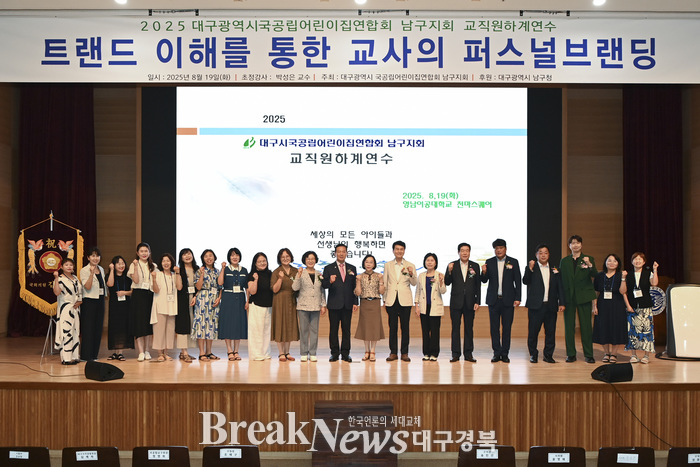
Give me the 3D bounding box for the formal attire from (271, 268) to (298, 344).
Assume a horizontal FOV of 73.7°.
[{"bbox_3d":[-0.957,1.034,6.900,0.413,1.106,0.360,0,0,-14],"label":"formal attire"}]

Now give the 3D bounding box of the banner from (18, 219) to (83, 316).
[{"bbox_3d":[-4.448,0.506,6.950,0.900,1.459,0.080,0,0,-9],"label":"banner"}]

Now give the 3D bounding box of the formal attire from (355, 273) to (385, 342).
[{"bbox_3d":[0.294,1.078,6.870,0.440,1.018,0.330,0,0,0],"label":"formal attire"}]

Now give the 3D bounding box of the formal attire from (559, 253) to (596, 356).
[{"bbox_3d":[3.355,1.061,6.860,0.555,1.519,0.360,0,0,22],"label":"formal attire"}]

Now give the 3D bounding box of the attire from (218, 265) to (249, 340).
[{"bbox_3d":[-1.726,1.016,6.930,0.429,1.111,0.360,0,0,-15],"label":"attire"}]

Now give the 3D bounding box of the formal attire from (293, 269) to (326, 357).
[{"bbox_3d":[-0.597,1.160,6.880,0.491,1.287,0.340,0,0,-9],"label":"formal attire"}]

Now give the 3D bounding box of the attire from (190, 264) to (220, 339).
[{"bbox_3d":[-2.132,1.028,6.910,0.435,1.078,0.360,0,0,-23],"label":"attire"}]

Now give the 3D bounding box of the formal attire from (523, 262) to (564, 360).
[{"bbox_3d":[2.832,1.129,6.830,0.602,1.410,0.380,0,0,20],"label":"formal attire"}]

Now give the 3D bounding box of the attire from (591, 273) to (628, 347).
[{"bbox_3d":[3.831,1.101,6.850,0.490,1.051,0.360,0,0,10],"label":"attire"}]

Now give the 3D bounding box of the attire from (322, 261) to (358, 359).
[{"bbox_3d":[-0.141,1.117,6.860,0.530,1.404,0.360,0,0,2],"label":"attire"}]

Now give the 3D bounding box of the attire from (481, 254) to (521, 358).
[{"bbox_3d":[2.227,1.064,6.860,0.591,1.497,0.380,0,0,18],"label":"attire"}]

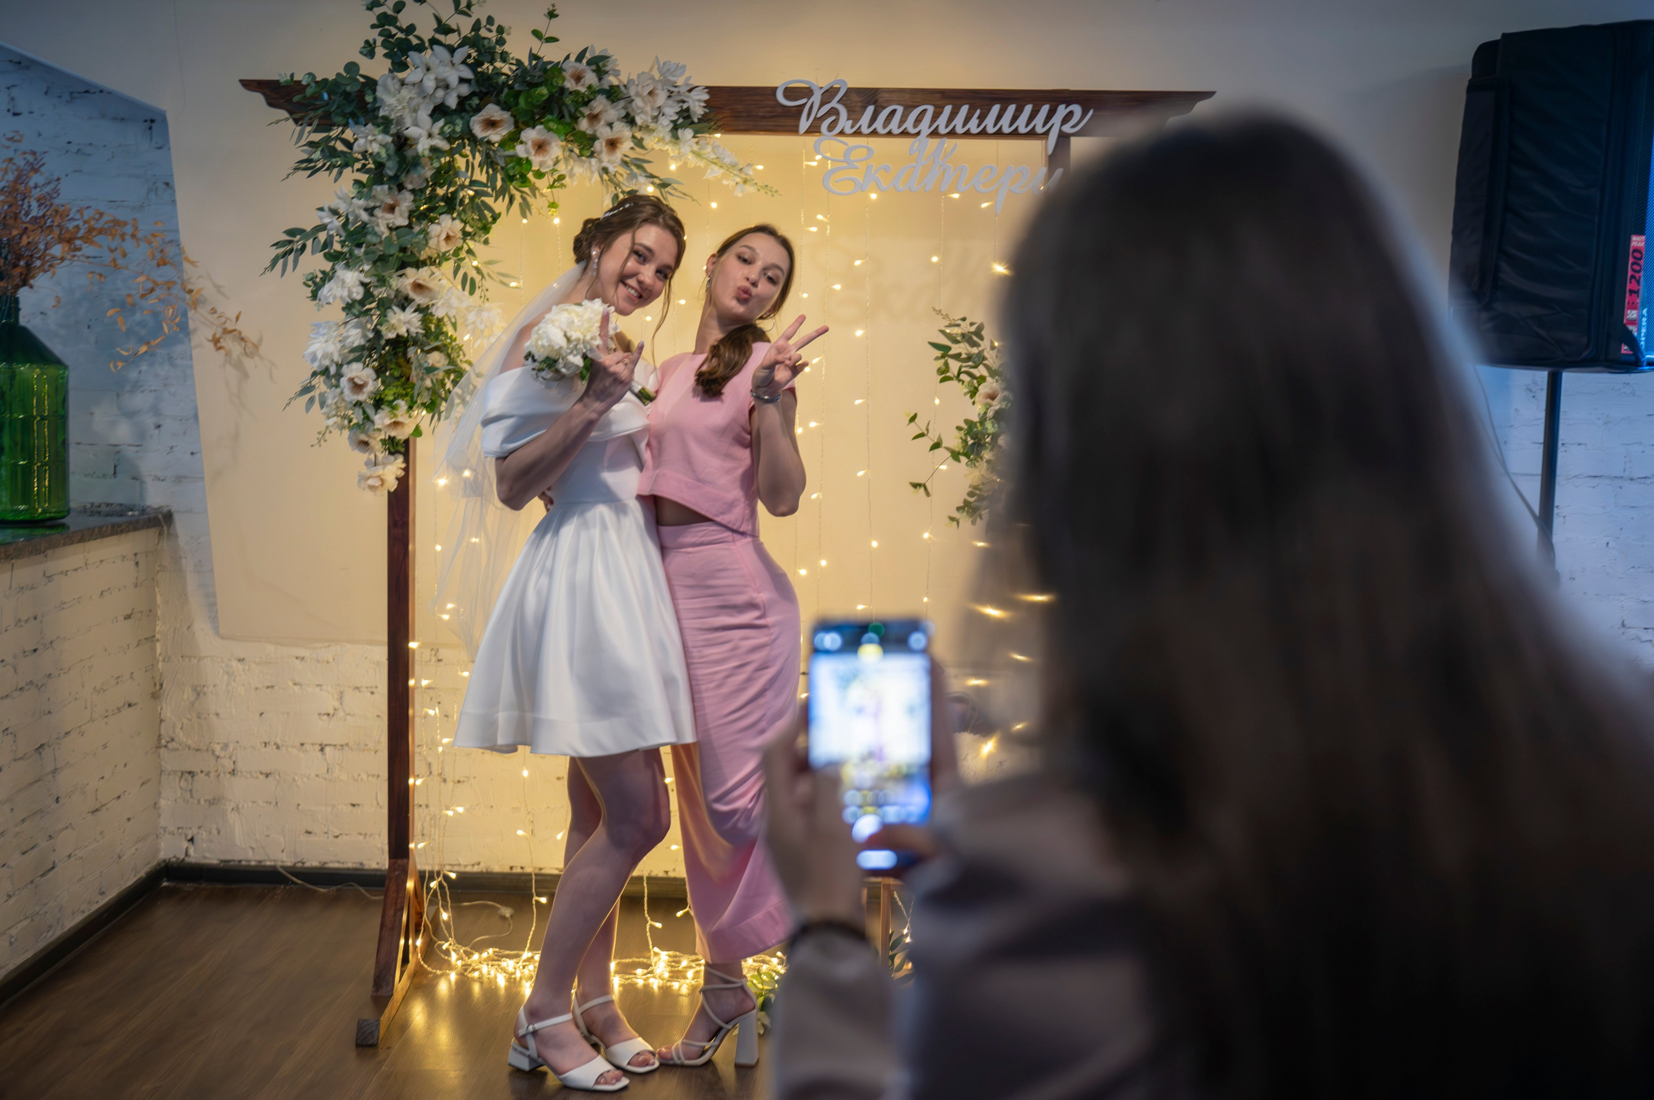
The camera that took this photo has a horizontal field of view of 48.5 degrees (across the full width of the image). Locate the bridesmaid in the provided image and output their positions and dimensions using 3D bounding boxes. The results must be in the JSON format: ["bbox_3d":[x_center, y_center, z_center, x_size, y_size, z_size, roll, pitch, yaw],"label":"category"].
[{"bbox_3d":[-0.220,0.185,3.627,0.500,1.660,0.420,5,7,35],"label":"bridesmaid"}]

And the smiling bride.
[{"bbox_3d":[-0.495,0.166,3.565,0.480,1.700,0.490,7,8,45],"label":"smiling bride"}]

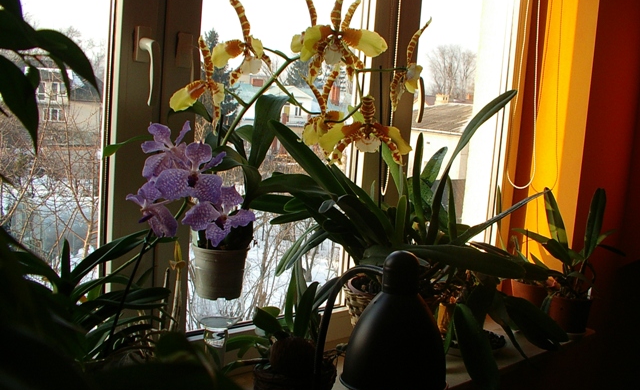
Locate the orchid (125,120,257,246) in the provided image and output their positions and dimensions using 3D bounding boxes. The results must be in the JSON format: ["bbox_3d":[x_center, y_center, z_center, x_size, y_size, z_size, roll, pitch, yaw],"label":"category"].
[{"bbox_3d":[-0.201,-0.015,1.100,0.195,0.195,0.120,4,5,-3],"label":"orchid"}]

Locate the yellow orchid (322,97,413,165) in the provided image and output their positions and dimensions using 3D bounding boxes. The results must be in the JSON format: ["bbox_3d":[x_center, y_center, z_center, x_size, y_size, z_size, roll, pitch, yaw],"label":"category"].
[{"bbox_3d":[0.078,-0.110,1.200,0.152,0.122,0.080,4,17,-1],"label":"yellow orchid"}]

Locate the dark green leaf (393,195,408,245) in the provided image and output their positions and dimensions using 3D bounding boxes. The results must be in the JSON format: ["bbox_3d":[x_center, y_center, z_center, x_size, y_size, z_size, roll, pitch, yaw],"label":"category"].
[{"bbox_3d":[0.174,0.055,1.520,0.034,0.108,0.025,5,5,11],"label":"dark green leaf"}]

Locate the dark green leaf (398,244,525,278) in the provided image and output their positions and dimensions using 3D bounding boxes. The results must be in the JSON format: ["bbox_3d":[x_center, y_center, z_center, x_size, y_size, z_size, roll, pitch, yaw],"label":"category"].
[{"bbox_3d":[0.290,0.133,1.430,0.260,0.065,0.090,5,5,11],"label":"dark green leaf"}]

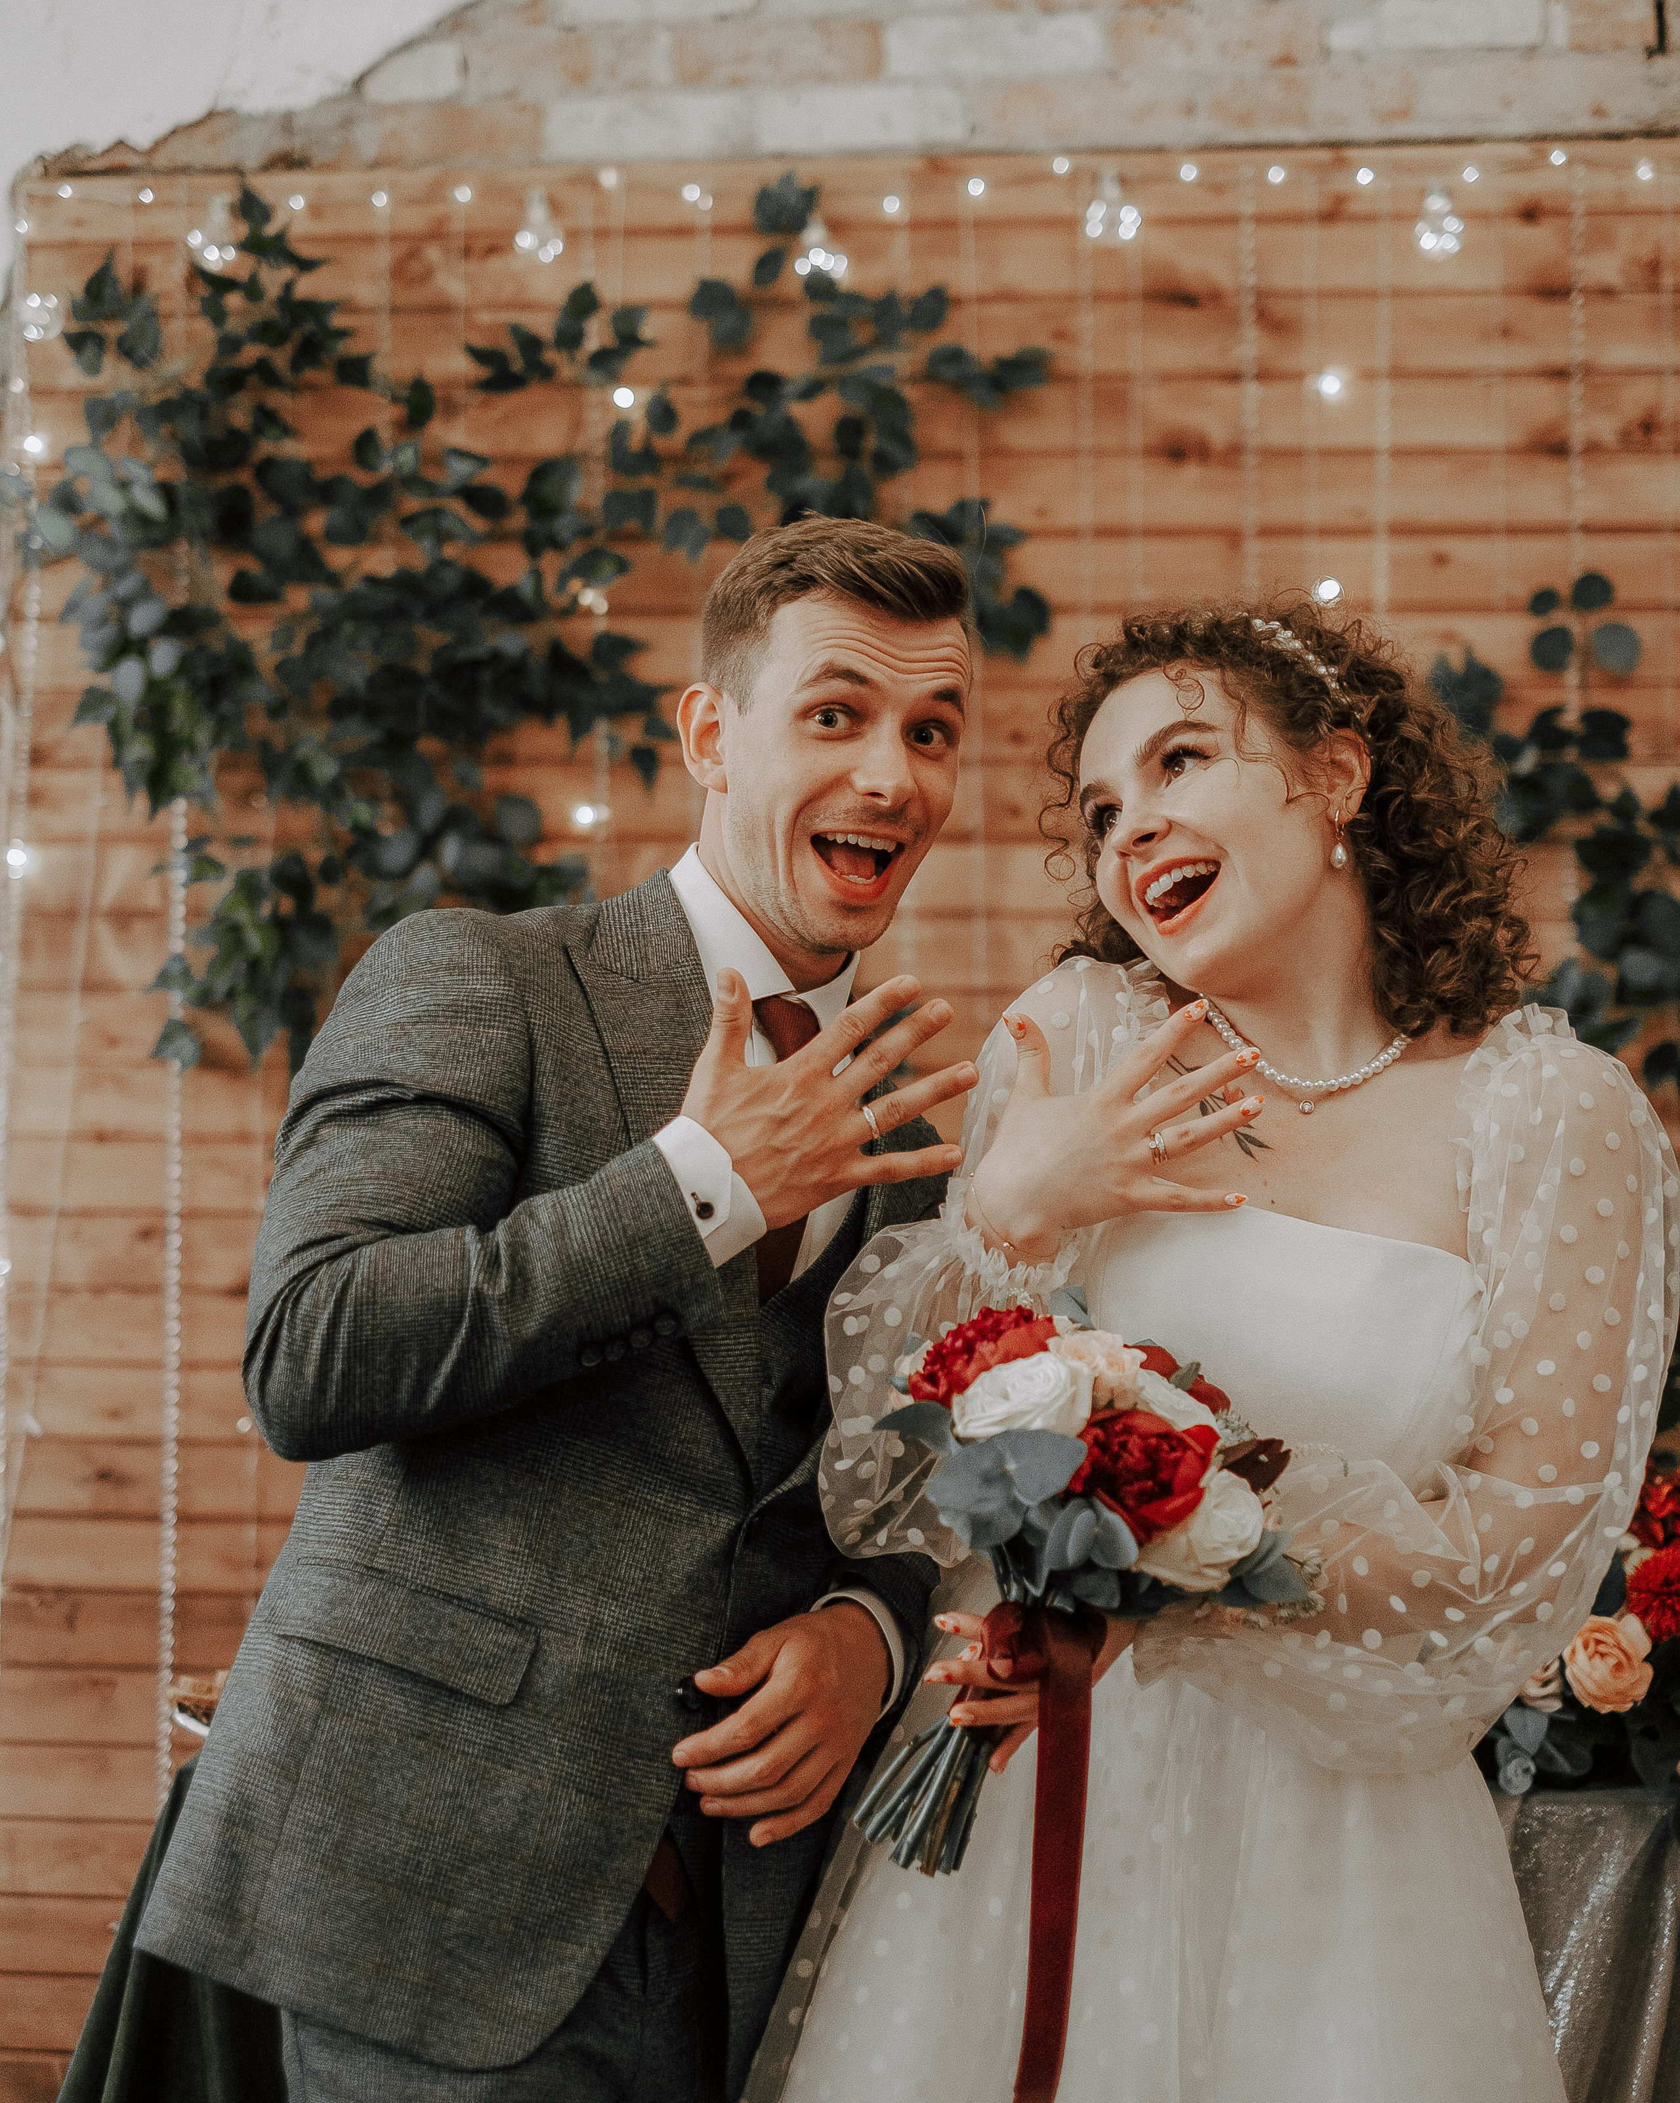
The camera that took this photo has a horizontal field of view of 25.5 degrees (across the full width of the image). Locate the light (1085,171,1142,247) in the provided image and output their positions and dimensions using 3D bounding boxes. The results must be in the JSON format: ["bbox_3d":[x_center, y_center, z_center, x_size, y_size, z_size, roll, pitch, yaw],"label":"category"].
[{"bbox_3d":[0.323,-0.997,4.380,0.060,0.088,0.060,0,-2,9],"label":"light"}]

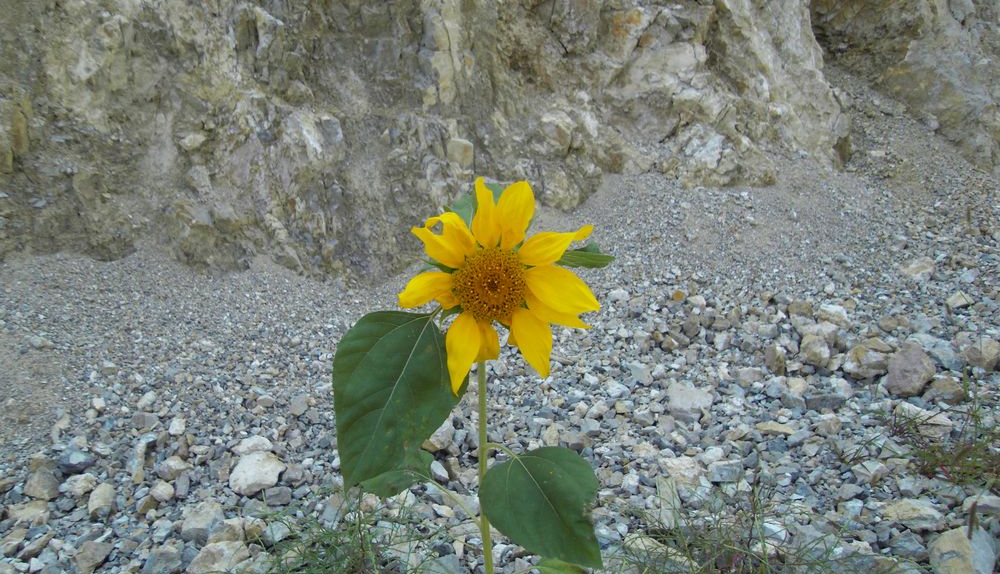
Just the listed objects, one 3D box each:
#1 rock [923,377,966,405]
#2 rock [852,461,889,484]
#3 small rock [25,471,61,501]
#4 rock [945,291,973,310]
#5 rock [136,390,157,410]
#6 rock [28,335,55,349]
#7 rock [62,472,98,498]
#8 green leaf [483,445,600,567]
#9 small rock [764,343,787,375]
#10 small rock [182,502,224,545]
[{"bbox_3d":[1.611,0.375,2.513,0.160,0.087,0.116,4,7,33],"label":"rock"},{"bbox_3d":[0.942,0.471,1.762,0.091,0.048,0.071,3,7,29],"label":"rock"},{"bbox_3d":[-1.098,0.475,1.664,0.086,0.065,0.070,-4,7,-34],"label":"small rock"},{"bbox_3d":[2.182,0.064,3.300,0.133,0.087,0.113,0,8,0],"label":"rock"},{"bbox_3d":[-1.236,0.397,2.425,0.070,0.056,0.056,-3,7,-27],"label":"rock"},{"bbox_3d":[-1.720,0.204,2.600,0.098,0.045,0.083,0,8,0],"label":"rock"},{"bbox_3d":[-1.015,0.480,1.678,0.087,0.048,0.070,-4,7,-32],"label":"rock"},{"bbox_3d":[0.034,0.181,0.570,0.100,0.100,0.050,0,8,0],"label":"green leaf"},{"bbox_3d":[0.914,0.237,2.300,0.073,0.102,0.080,0,8,0],"label":"small rock"},{"bbox_3d":[-0.536,0.425,1.250,0.079,0.072,0.067,0,8,0],"label":"small rock"}]

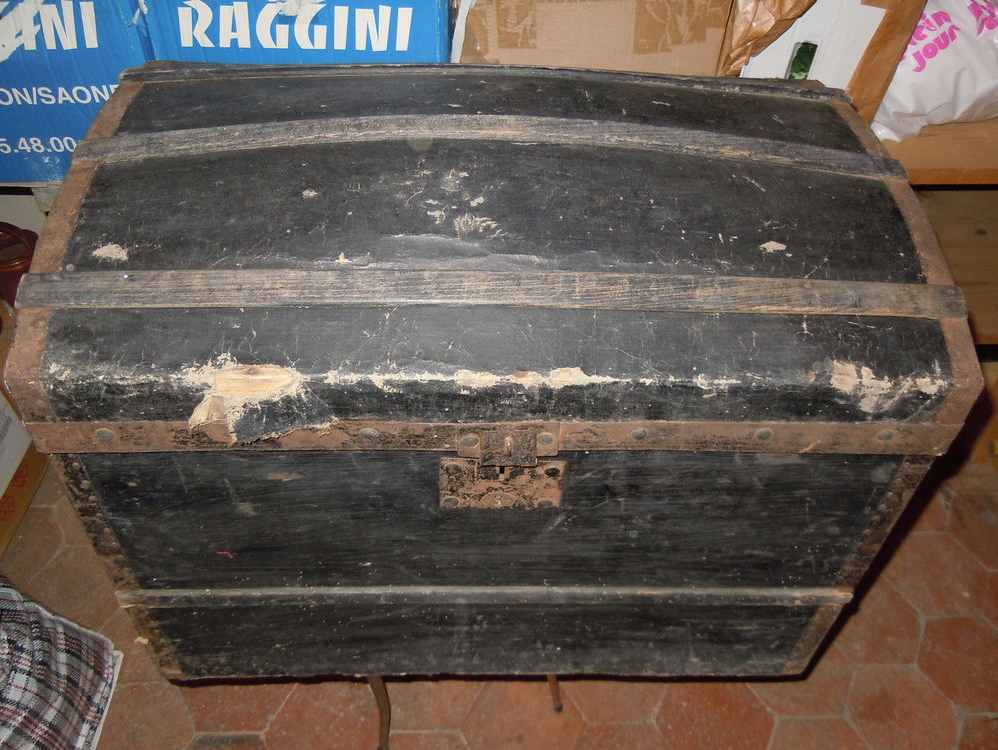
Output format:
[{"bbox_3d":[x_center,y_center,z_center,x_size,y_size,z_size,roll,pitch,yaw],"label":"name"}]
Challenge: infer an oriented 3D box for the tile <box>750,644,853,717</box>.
[{"bbox_3d":[0.505,0.503,1.481,0.202,0.015,0.175,0,45,-2],"label":"tile"}]

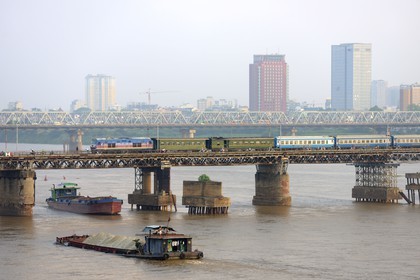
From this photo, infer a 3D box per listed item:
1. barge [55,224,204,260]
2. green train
[{"bbox_3d":[-14.485,16.644,311.037,6.692,5.400,40.417,-1,1,-31],"label":"barge"},{"bbox_3d":[-5.865,1.471,448.957,54.000,3.950,2.900,-1,1,-37],"label":"green train"}]

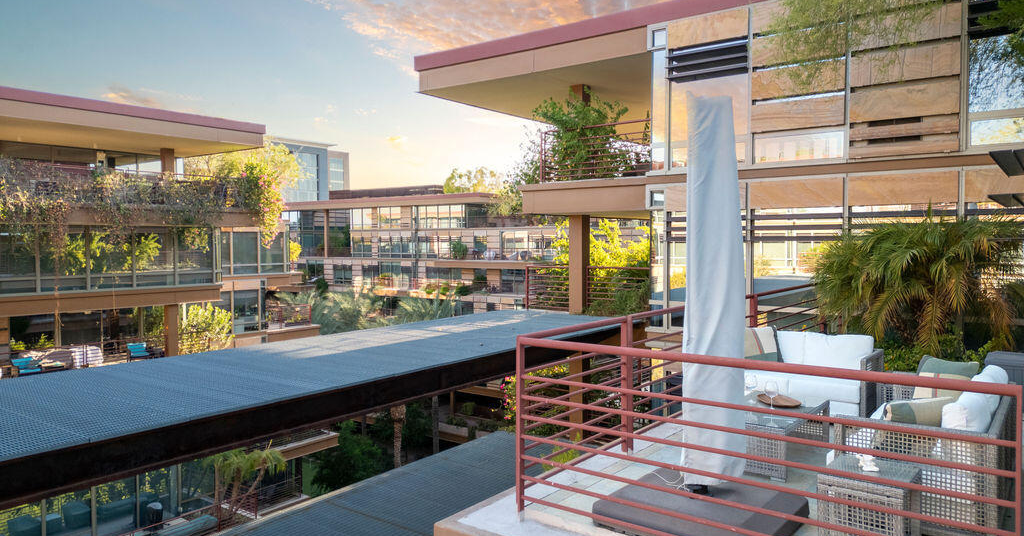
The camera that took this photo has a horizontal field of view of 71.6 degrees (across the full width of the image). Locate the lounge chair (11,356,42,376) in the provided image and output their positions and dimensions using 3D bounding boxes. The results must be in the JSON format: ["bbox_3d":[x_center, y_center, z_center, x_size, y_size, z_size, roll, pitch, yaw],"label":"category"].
[{"bbox_3d":[-16.540,3.470,24.210,0.800,0.800,0.700,2,3,37],"label":"lounge chair"}]

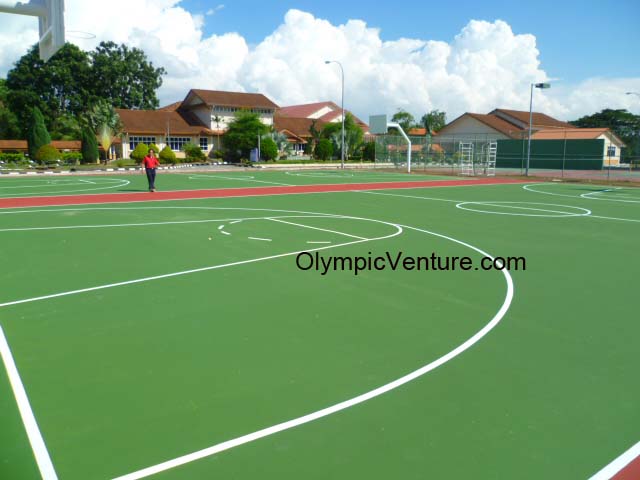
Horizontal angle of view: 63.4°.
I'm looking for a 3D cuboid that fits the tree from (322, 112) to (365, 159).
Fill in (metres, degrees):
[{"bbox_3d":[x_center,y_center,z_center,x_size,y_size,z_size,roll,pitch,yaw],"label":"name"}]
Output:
[{"bbox_3d":[2.686,-12.364,61.801,5.370,5.560,5.370,1,10,0],"label":"tree"}]

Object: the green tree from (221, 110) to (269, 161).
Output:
[{"bbox_3d":[-7.715,-10.769,53.975,4.900,5.320,4.660,-1,10,-8],"label":"green tree"}]

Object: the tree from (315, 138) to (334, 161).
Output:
[{"bbox_3d":[0.531,-10.643,61.080,2.180,2.620,2.180,1,10,0],"label":"tree"}]

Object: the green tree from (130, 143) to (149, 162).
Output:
[{"bbox_3d":[-18.254,-8.772,52.500,1.771,1.998,1.771,0,9,0],"label":"green tree"}]

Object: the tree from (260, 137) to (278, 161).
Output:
[{"bbox_3d":[-5.189,-9.346,53.197,1.850,2.530,1.850,0,10,-6],"label":"tree"}]

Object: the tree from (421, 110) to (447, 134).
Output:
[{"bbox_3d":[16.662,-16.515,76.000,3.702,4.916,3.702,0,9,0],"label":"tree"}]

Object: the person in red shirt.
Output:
[{"bbox_3d":[-6.284,-2.582,19.190,0.600,1.600,0.420,-2,10,-14],"label":"person in red shirt"}]

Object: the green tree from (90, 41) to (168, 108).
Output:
[{"bbox_3d":[-28.005,-20.328,75.728,11.410,16.330,11.410,1,10,0],"label":"green tree"}]

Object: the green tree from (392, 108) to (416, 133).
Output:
[{"bbox_3d":[12.961,-16.423,80.366,4.350,7.760,4.350,1,10,0],"label":"green tree"}]

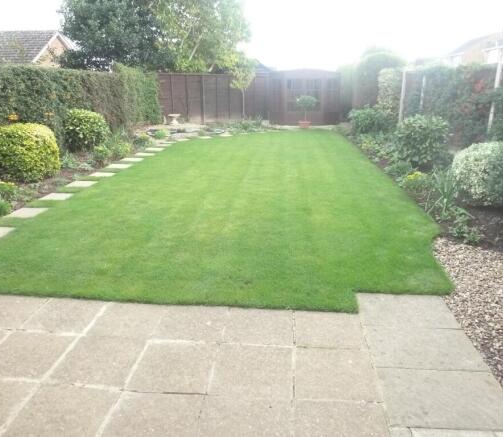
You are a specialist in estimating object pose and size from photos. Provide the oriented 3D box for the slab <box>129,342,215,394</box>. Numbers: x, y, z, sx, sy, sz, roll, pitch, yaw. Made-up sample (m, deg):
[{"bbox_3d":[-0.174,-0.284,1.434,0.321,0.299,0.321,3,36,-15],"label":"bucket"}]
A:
[{"bbox_3d":[-0.442,0.872,2.364,0.443,0.050,0.432,1,19,6],"label":"slab"}]

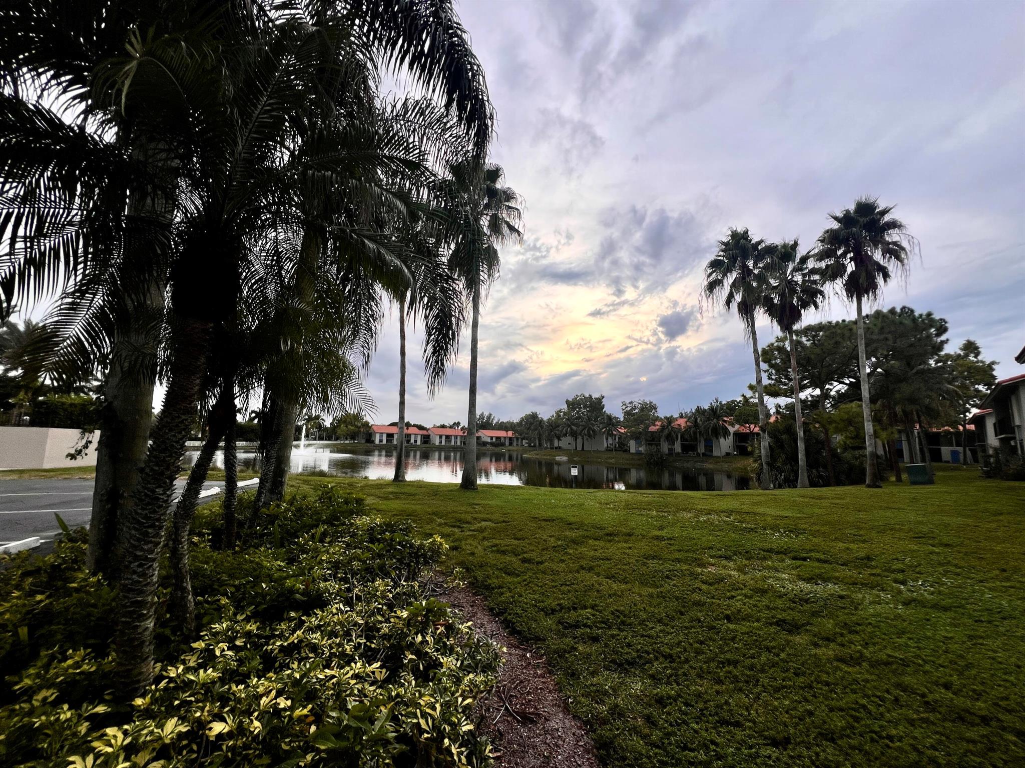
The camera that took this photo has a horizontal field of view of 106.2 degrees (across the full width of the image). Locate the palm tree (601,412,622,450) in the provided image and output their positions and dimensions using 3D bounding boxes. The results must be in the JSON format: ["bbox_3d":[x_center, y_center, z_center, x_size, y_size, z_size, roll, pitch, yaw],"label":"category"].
[{"bbox_3d":[21.371,10.421,83.104,4.366,8.912,4.366,1,-8,0],"label":"palm tree"}]

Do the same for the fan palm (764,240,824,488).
[{"bbox_3d":[13.157,-1.175,17.663,2.650,11.522,2.650,1,-8,0],"label":"fan palm"}]

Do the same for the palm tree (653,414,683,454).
[{"bbox_3d":[30.927,10.228,76.577,5.186,8.176,5.186,1,-8,0],"label":"palm tree"}]

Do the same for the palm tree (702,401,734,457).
[{"bbox_3d":[39.747,8.741,74.927,5.382,11.130,5.382,1,-8,0],"label":"palm tree"}]

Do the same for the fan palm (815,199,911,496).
[{"bbox_3d":[16.178,-2.115,17.297,3.142,13.215,3.142,1,-8,0],"label":"fan palm"}]

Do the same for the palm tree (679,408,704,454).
[{"bbox_3d":[36.517,9.676,76.667,5.628,9.305,5.628,1,-8,0],"label":"palm tree"}]

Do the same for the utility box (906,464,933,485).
[{"bbox_3d":[18.659,4.141,17.635,0.880,0.890,0.800,-2,-8,17],"label":"utility box"}]

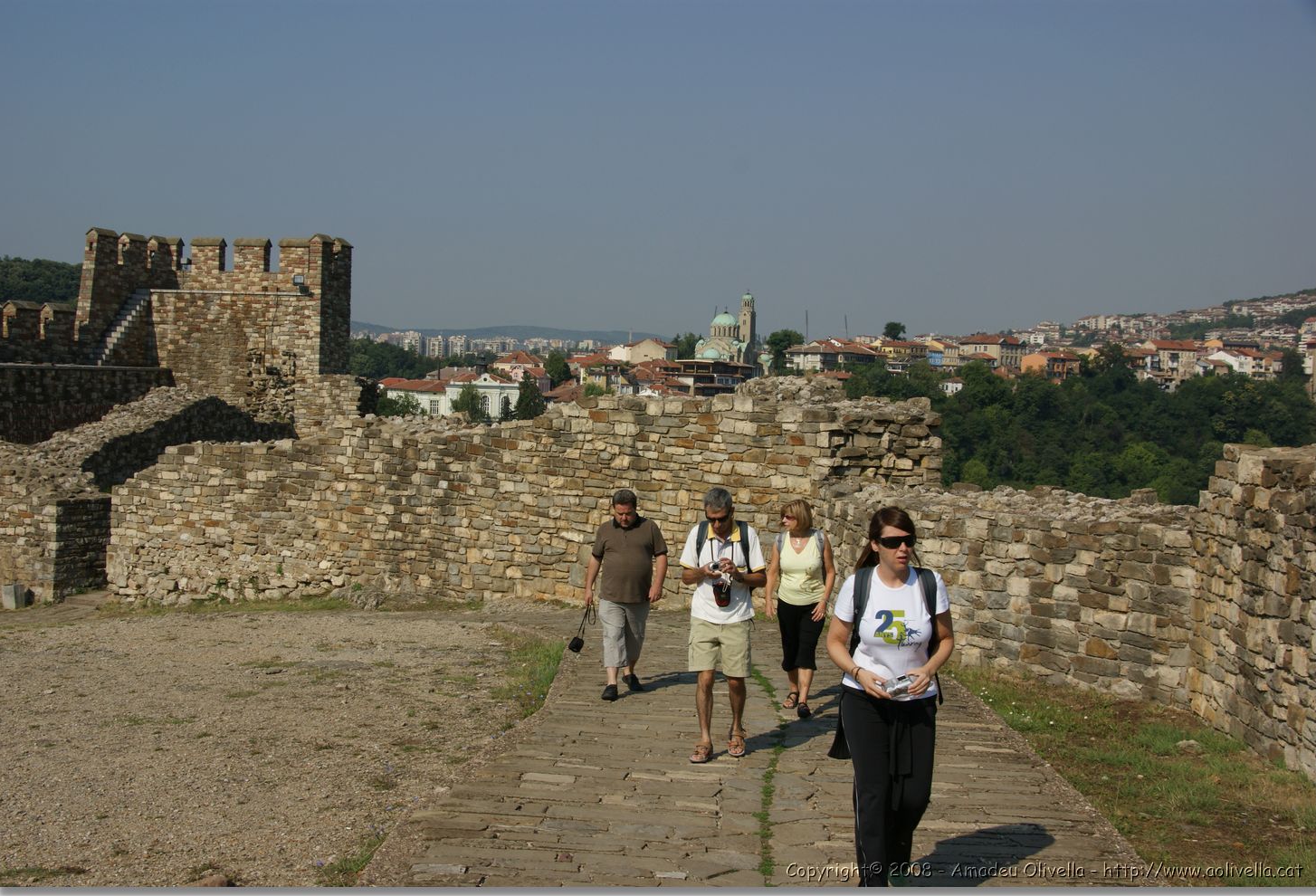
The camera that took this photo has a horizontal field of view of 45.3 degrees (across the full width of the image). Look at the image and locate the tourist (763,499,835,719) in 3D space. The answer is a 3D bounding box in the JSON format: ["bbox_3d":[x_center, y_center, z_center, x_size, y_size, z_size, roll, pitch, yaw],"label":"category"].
[{"bbox_3d":[1.069,1.189,11.822,0.530,1.603,0.550,1,2,9],"label":"tourist"}]

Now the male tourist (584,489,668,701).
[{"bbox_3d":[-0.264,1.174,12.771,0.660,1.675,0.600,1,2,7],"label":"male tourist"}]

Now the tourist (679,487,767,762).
[{"bbox_3d":[0.419,1.114,10.070,0.560,1.717,0.580,1,2,4],"label":"tourist"}]

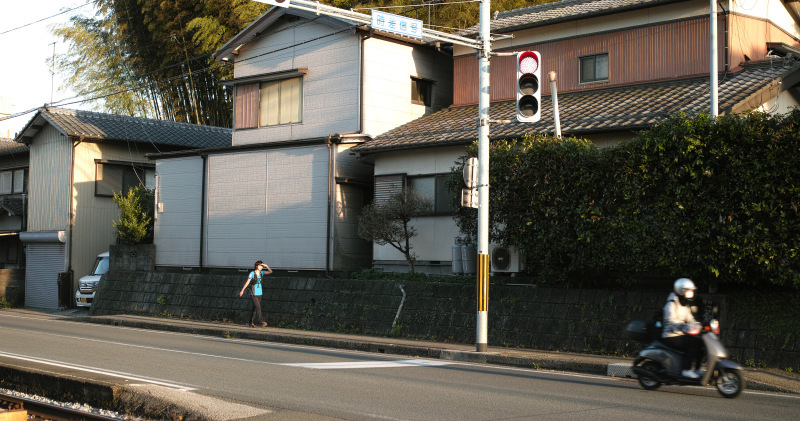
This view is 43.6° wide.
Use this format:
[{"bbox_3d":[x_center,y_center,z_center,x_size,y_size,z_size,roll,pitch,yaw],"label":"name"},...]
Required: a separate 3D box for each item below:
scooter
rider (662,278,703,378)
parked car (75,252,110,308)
[{"bbox_3d":[4.062,2.095,14.200,1.800,1.070,0.680,-2,-4,42],"label":"scooter"},{"bbox_3d":[3.999,1.670,14.150,0.680,1.380,0.520,-2,-4,42],"label":"rider"},{"bbox_3d":[-8.645,2.324,32.760,1.475,1.790,3.400,-2,-4,44],"label":"parked car"}]

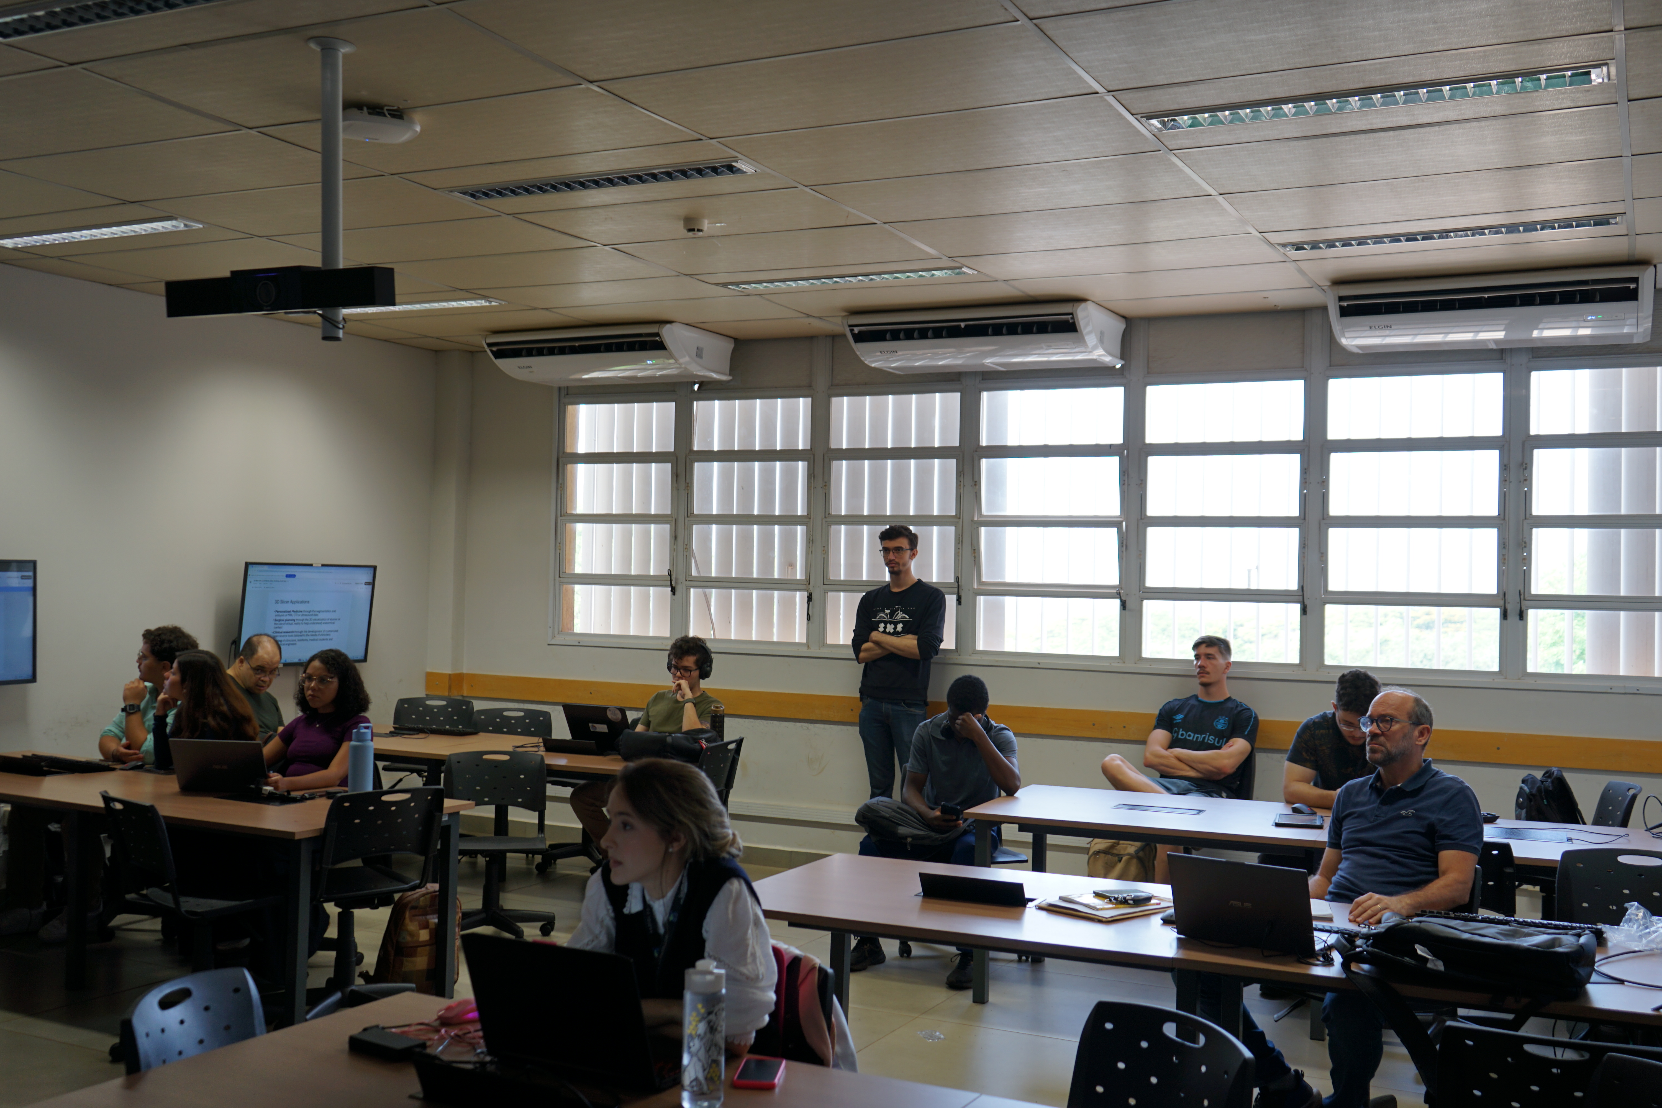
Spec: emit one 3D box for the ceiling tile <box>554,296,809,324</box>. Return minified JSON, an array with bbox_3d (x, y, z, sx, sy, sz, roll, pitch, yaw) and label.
[{"bbox_3d":[-0.783,-1.250,8.067,1.240,0.030,0.603,1,-1,26],"label":"ceiling tile"}]

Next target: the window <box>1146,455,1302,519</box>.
[{"bbox_3d":[1.895,-0.330,7.596,0.739,0.302,0.030,1,-1,27],"label":"window"}]

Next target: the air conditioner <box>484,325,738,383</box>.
[{"bbox_3d":[-1.283,-1.100,8.873,1.300,0.240,0.630,1,-1,27],"label":"air conditioner"}]

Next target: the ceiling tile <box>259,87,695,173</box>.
[{"bbox_3d":[-1.048,-1.260,4.694,1.225,0.020,0.610,1,-1,27],"label":"ceiling tile"}]

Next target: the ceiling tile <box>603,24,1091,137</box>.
[{"bbox_3d":[0.046,-1.266,4.224,1.240,0.020,0.620,1,-1,27],"label":"ceiling tile"}]

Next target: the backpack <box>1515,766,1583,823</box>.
[{"bbox_3d":[3.012,1.137,6.630,0.270,0.460,0.300,1,0,9],"label":"backpack"}]

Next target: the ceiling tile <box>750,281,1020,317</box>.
[{"bbox_3d":[0.323,-1.232,7.552,1.250,0.020,0.620,1,0,26],"label":"ceiling tile"}]

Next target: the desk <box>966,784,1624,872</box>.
[{"bbox_3d":[1.865,1.402,6.055,2.500,0.735,0.915,1,-1,22],"label":"desk"}]

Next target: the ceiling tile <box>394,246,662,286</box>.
[{"bbox_3d":[-1.350,-1.270,6.997,1.240,0.020,0.620,1,-1,27],"label":"ceiling tile"}]

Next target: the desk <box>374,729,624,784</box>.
[{"bbox_3d":[-1.805,1.328,7.900,2.550,0.740,0.960,1,-1,26],"label":"desk"}]

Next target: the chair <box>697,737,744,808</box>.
[{"bbox_3d":[-0.759,1.306,7.537,0.600,0.860,0.580,1,0,26],"label":"chair"}]

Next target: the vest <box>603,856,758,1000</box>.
[{"bbox_3d":[-0.302,0.812,3.130,0.330,0.420,0.230,1,9,14],"label":"vest"}]

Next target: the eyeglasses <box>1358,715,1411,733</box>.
[{"bbox_3d":[1.648,0.495,4.603,0.145,0.046,0.142,1,-1,-28],"label":"eyeglasses"}]

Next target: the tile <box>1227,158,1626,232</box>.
[{"bbox_3d":[2.000,-1.217,5.324,1.240,0.020,0.620,1,-1,27],"label":"tile"}]

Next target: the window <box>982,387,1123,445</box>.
[{"bbox_3d":[1.132,-0.700,8.072,0.787,0.301,0.040,1,-1,26],"label":"window"}]

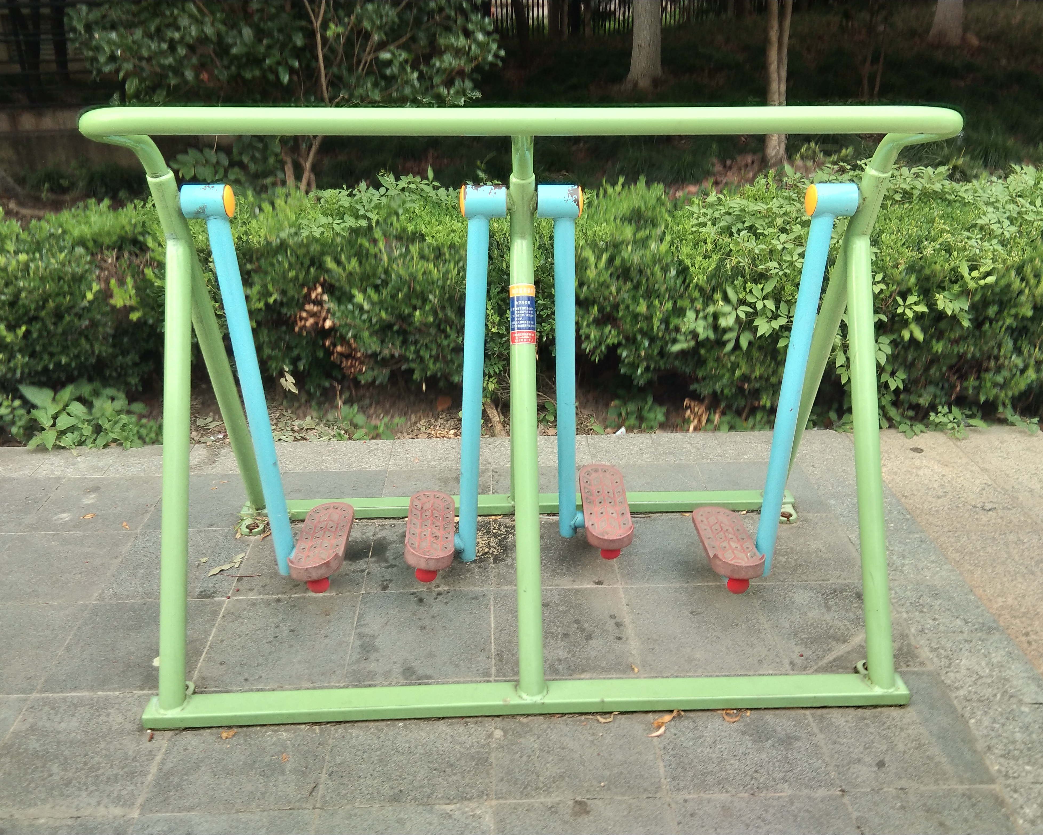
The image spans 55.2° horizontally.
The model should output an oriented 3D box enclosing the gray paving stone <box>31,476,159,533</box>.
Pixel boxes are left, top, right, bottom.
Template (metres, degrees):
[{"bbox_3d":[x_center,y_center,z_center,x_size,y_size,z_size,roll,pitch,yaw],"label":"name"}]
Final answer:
[{"bbox_3d":[-1.448,0.312,3.447,0.395,0.040,0.407,-1,23,-1],"label":"gray paving stone"}]

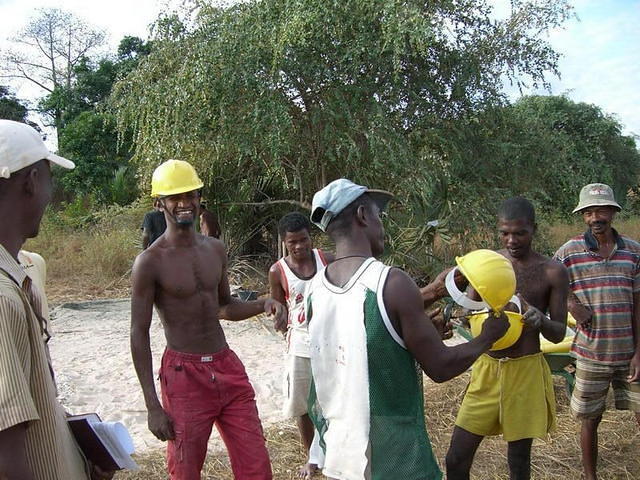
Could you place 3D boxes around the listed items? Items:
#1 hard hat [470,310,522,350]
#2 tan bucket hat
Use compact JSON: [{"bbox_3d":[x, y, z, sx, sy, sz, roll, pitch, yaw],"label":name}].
[{"bbox_3d":[0.712,0.371,2.850,0.220,0.155,0.265,1,-11,21],"label":"hard hat"},{"bbox_3d":[1.485,-0.225,3.760,0.270,0.155,0.285,-3,-2,22],"label":"tan bucket hat"}]

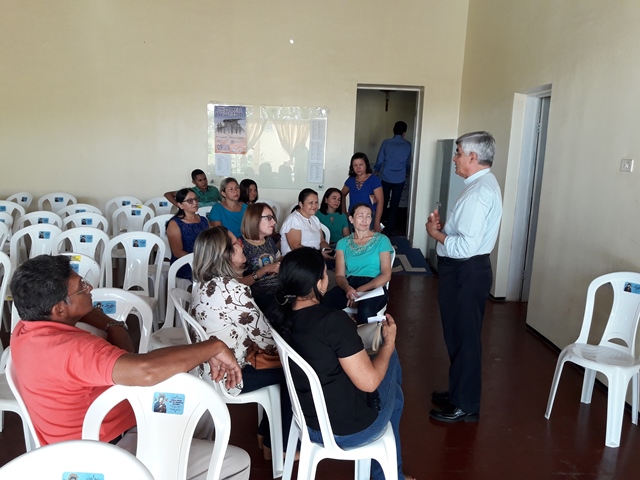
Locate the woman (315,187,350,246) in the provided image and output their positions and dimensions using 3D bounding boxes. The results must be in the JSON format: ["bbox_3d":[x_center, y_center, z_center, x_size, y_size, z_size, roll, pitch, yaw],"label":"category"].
[{"bbox_3d":[0.156,0.076,5.107,0.480,1.153,0.750,0,10,-9],"label":"woman"}]

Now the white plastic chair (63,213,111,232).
[{"bbox_3d":[-2.110,0.229,4.555,0.450,0.890,0.520,1,10,-7],"label":"white plastic chair"}]

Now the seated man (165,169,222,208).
[{"bbox_3d":[-1.381,-0.172,5.889,0.620,1.255,0.780,-1,10,-16],"label":"seated man"}]

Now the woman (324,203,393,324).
[{"bbox_3d":[0.213,0.333,3.681,0.520,1.155,0.780,5,11,14],"label":"woman"}]

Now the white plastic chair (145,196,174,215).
[{"bbox_3d":[-1.922,-0.044,6.133,0.440,0.879,0.490,1,10,-4],"label":"white plastic chair"}]

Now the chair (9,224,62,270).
[{"bbox_3d":[-2.172,0.352,3.801,0.440,0.879,0.490,3,10,2],"label":"chair"}]

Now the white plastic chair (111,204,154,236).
[{"bbox_3d":[-1.890,0.137,5.137,0.440,0.885,0.520,1,10,-7],"label":"white plastic chair"}]

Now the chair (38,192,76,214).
[{"bbox_3d":[-3.109,-0.086,6.060,0.450,0.890,0.520,0,10,-12],"label":"chair"}]

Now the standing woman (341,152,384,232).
[{"bbox_3d":[0.398,-0.163,5.515,0.480,1.530,0.300,5,10,15],"label":"standing woman"}]

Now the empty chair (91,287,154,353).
[{"bbox_3d":[-0.935,0.701,2.188,0.440,0.885,0.520,0,10,-12],"label":"empty chair"}]

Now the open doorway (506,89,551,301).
[{"bbox_3d":[2.018,-0.332,5.005,0.200,2.160,0.900,2,10,-2],"label":"open doorway"}]

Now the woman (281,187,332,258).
[{"bbox_3d":[-0.003,0.161,4.482,0.780,1.187,0.500,11,13,40],"label":"woman"}]

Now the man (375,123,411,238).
[{"bbox_3d":[1.114,-0.902,7.750,0.540,1.680,0.420,2,10,3],"label":"man"}]

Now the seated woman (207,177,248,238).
[{"bbox_3d":[-0.801,0.013,5.137,0.500,1.220,0.720,-4,11,-31],"label":"seated woman"}]

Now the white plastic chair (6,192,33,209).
[{"bbox_3d":[-3.648,-0.098,6.054,0.440,0.879,0.490,5,10,16],"label":"white plastic chair"}]

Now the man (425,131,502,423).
[{"bbox_3d":[0.833,0.220,2.993,0.460,1.660,0.520,2,10,1],"label":"man"}]

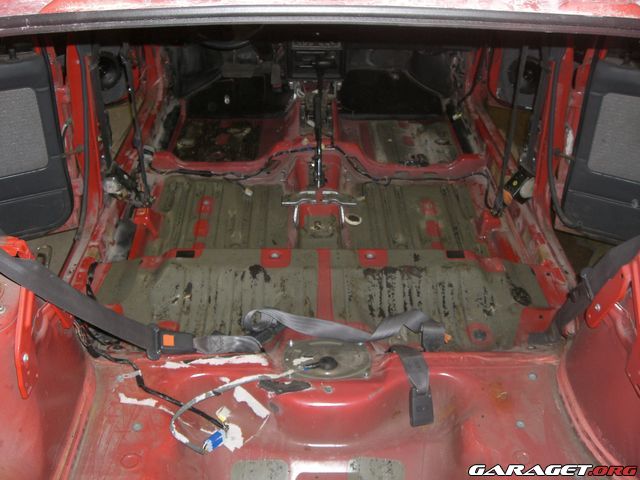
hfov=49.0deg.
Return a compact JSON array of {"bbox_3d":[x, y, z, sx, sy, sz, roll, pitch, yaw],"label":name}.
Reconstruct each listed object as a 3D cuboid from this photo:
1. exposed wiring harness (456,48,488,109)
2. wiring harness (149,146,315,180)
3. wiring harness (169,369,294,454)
[{"bbox_3d":[0.612,-0.650,2.820,0.115,0.230,0.090,0,32,0],"label":"exposed wiring harness"},{"bbox_3d":[-0.325,-0.283,2.580,0.600,0.105,0.085,0,32,0],"label":"wiring harness"},{"bbox_3d":[-0.173,0.334,1.385,0.235,0.060,0.180,0,32,0],"label":"wiring harness"}]

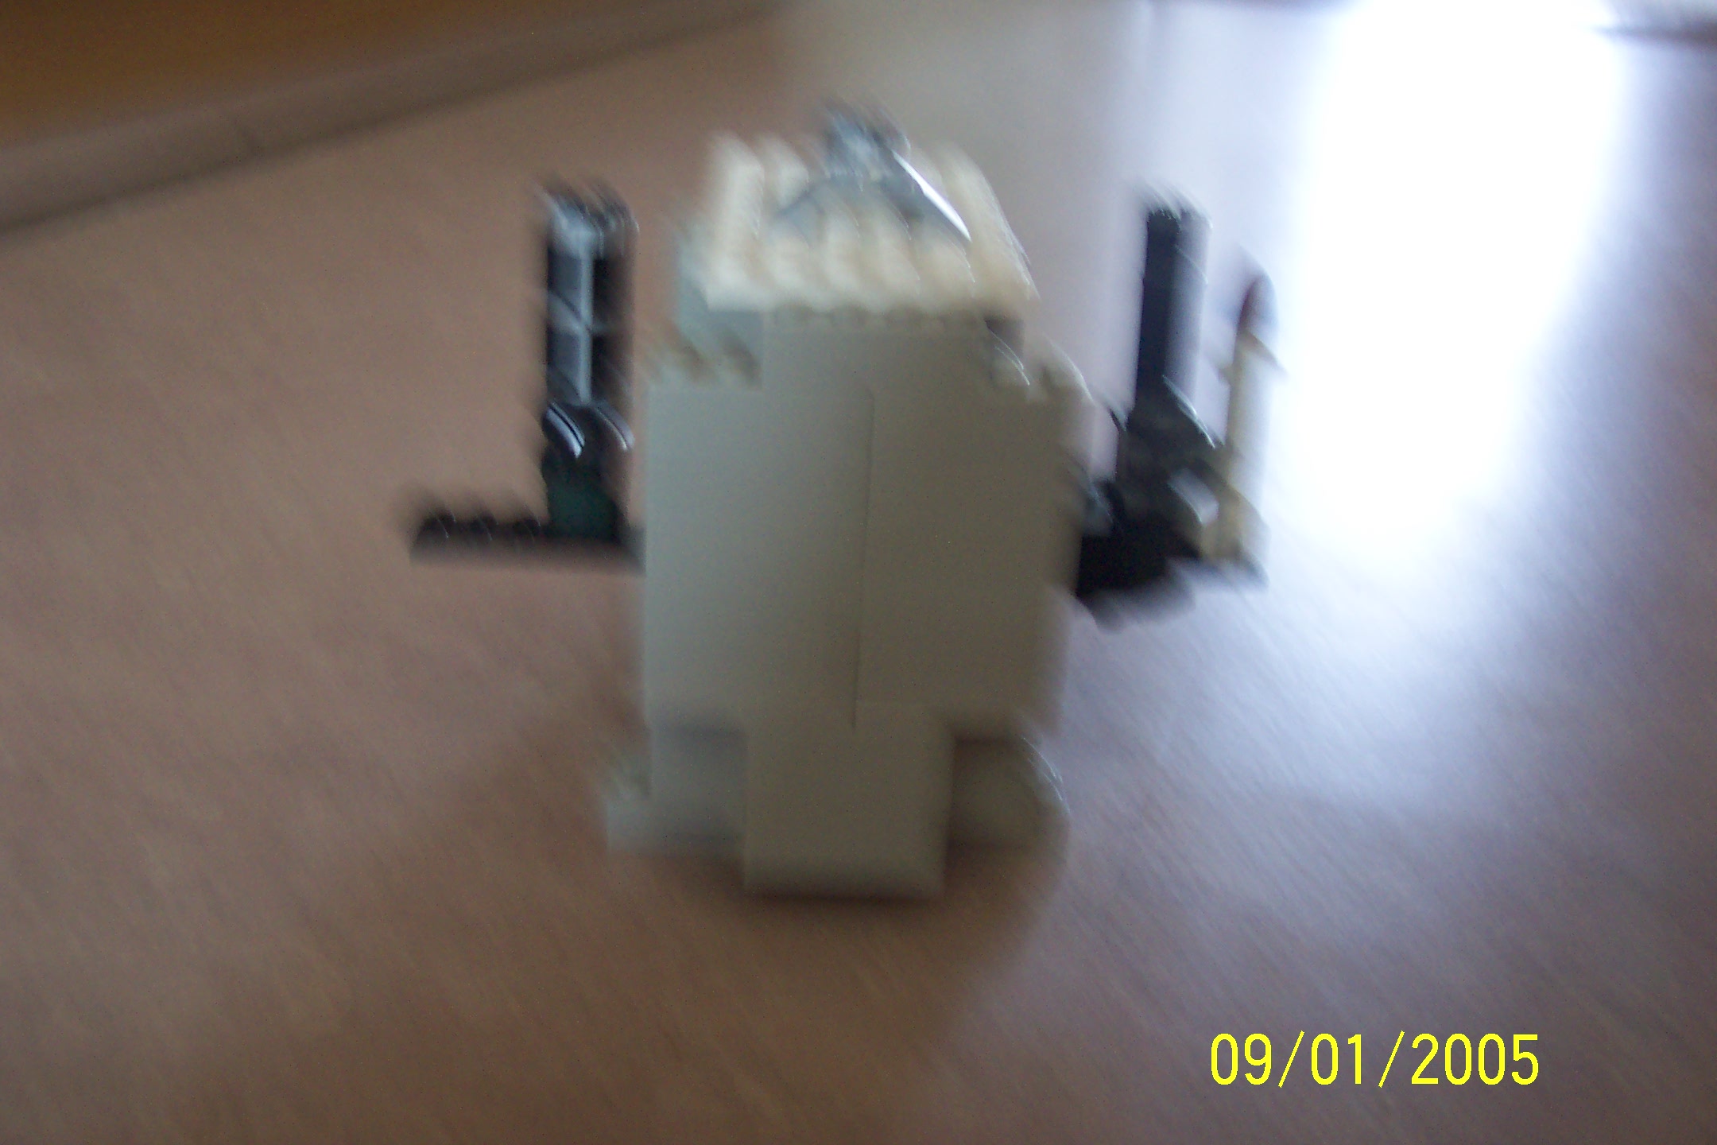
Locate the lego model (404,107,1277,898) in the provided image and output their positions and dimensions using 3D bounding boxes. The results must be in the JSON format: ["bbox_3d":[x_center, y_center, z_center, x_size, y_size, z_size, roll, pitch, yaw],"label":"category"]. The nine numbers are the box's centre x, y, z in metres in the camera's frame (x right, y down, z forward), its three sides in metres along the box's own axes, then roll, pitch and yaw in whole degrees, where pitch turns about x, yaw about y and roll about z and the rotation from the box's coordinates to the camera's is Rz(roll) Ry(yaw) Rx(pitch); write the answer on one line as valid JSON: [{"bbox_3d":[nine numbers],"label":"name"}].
[{"bbox_3d":[-0.002,-0.017,0.312,0.157,0.114,0.080,1,25,-3],"label":"lego model"}]

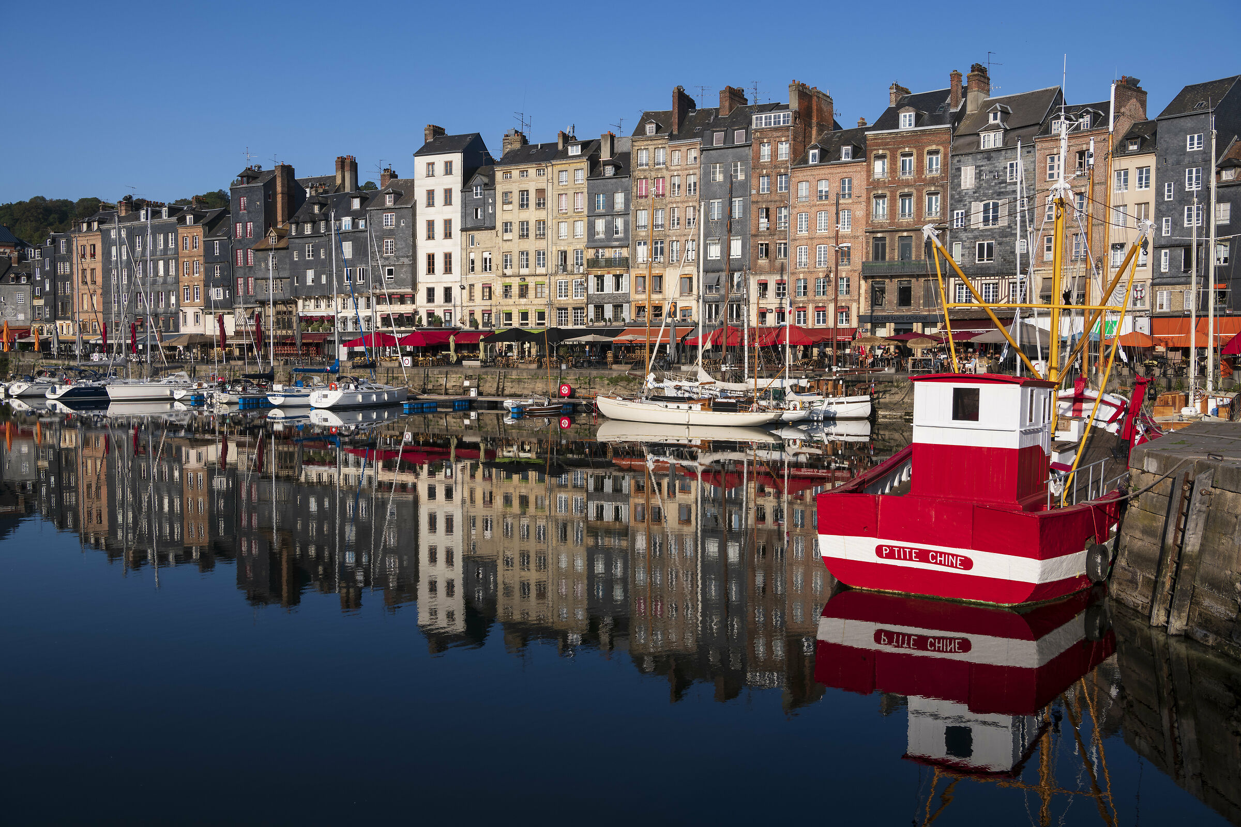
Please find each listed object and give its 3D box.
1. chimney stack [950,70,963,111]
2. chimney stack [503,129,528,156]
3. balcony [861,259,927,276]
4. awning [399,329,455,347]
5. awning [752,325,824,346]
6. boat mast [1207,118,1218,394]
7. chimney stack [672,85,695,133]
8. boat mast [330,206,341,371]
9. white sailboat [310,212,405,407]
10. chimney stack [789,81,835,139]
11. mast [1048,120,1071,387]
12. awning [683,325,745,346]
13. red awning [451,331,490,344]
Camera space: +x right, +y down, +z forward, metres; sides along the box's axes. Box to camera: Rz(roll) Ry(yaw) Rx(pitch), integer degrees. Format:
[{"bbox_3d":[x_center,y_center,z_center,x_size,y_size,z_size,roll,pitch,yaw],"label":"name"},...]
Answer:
[{"bbox_3d":[27.141,-25.878,88.988,0.571,3.219,1.714,2,4,29],"label":"chimney stack"},{"bbox_3d":[-10.465,-27.165,110.506,2.165,2.243,1.374,2,4,29],"label":"chimney stack"},{"bbox_3d":[22.610,-11.602,87.955,6.565,1.050,0.720,2,4,29],"label":"balcony"},{"bbox_3d":[-17.674,-6.810,100.948,3.531,1.392,4.055,2,4,26],"label":"awning"},{"bbox_3d":[12.863,-5.968,84.839,4.750,1.550,3.200,2,4,28],"label":"awning"},{"bbox_3d":[26.645,-7.118,49.677,0.250,12.760,0.250,2,4,29],"label":"boat mast"},{"bbox_3d":[5.832,-27.233,100.232,0.522,4.281,3.649,2,4,29],"label":"chimney stack"},{"bbox_3d":[-22.274,-9.463,86.346,0.300,13.151,0.300,2,4,28],"label":"boat mast"},{"bbox_3d":[-20.006,-8.375,87.521,3.250,15.494,9.925,2,4,26],"label":"white sailboat"},{"bbox_3d":[16.051,-25.014,92.424,0.769,4.064,6.329,3,4,37],"label":"chimney stack"},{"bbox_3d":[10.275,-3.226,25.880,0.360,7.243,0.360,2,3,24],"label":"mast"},{"bbox_3d":[7.379,-5.982,85.130,3.729,1.504,3.374,2,4,29],"label":"awning"},{"bbox_3d":[-14.038,-7.112,103.927,3.987,1.130,1.800,2,4,28],"label":"red awning"}]

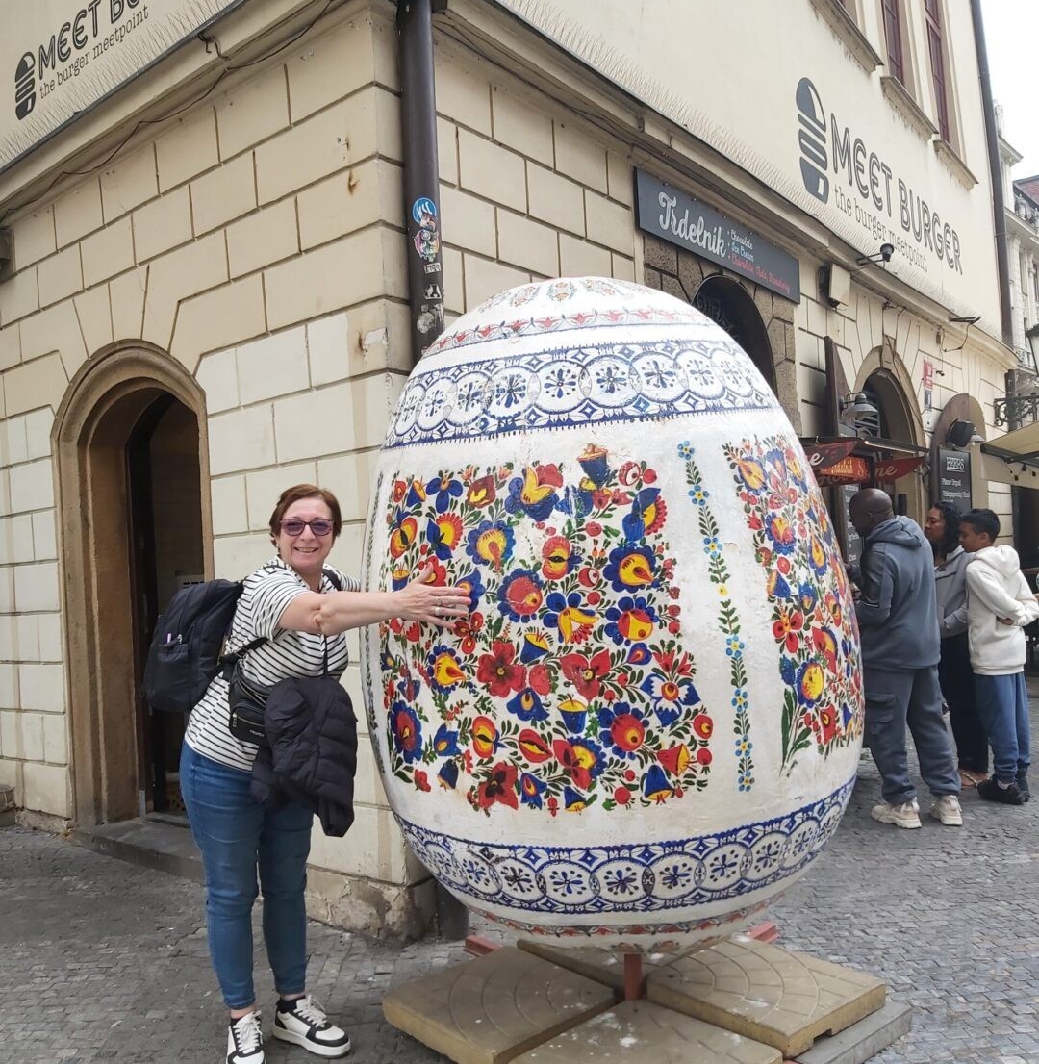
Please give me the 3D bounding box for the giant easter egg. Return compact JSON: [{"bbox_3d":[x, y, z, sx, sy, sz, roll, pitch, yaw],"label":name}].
[{"bbox_3d":[0.243,0.223,3.100,1.450,1.950,1.450,-7,0,0],"label":"giant easter egg"}]

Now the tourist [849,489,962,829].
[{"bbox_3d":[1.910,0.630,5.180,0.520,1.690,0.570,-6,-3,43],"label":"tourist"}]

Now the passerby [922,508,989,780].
[{"bbox_3d":[2.470,0.630,5.870,0.380,1.620,0.480,-4,-2,12],"label":"passerby"}]

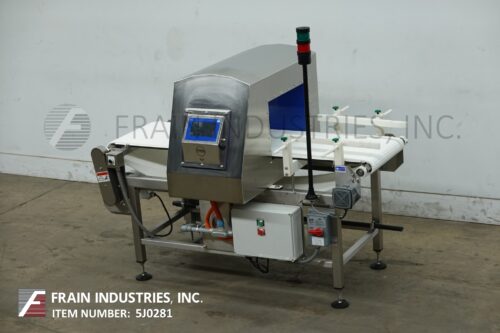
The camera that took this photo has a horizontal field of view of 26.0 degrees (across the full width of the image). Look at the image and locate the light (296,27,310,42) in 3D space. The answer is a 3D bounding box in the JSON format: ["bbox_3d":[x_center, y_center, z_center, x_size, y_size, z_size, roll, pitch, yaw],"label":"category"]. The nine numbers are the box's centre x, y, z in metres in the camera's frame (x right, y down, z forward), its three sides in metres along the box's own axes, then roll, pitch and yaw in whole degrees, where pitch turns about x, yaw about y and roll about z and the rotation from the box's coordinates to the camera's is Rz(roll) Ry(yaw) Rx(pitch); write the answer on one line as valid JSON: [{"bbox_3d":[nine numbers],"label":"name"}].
[{"bbox_3d":[0.276,-0.685,5.628,0.069,0.073,0.069,-4,16,1],"label":"light"}]

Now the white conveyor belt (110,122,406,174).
[{"bbox_3d":[0.027,-0.107,6.439,1.722,0.090,0.519,5,19,27],"label":"white conveyor belt"}]

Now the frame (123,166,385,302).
[{"bbox_3d":[0.044,0.335,6.580,1.418,0.673,0.698,5,19,27],"label":"frame"}]

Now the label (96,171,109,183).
[{"bbox_3d":[-0.870,0.061,6.416,0.084,0.056,0.002,-8,11,31],"label":"label"}]

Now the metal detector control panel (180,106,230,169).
[{"bbox_3d":[-0.259,-0.148,5.881,0.284,0.316,0.092,5,0,27],"label":"metal detector control panel"}]

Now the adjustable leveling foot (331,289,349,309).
[{"bbox_3d":[0.499,0.725,6.026,0.100,0.101,0.100,-4,16,1],"label":"adjustable leveling foot"}]

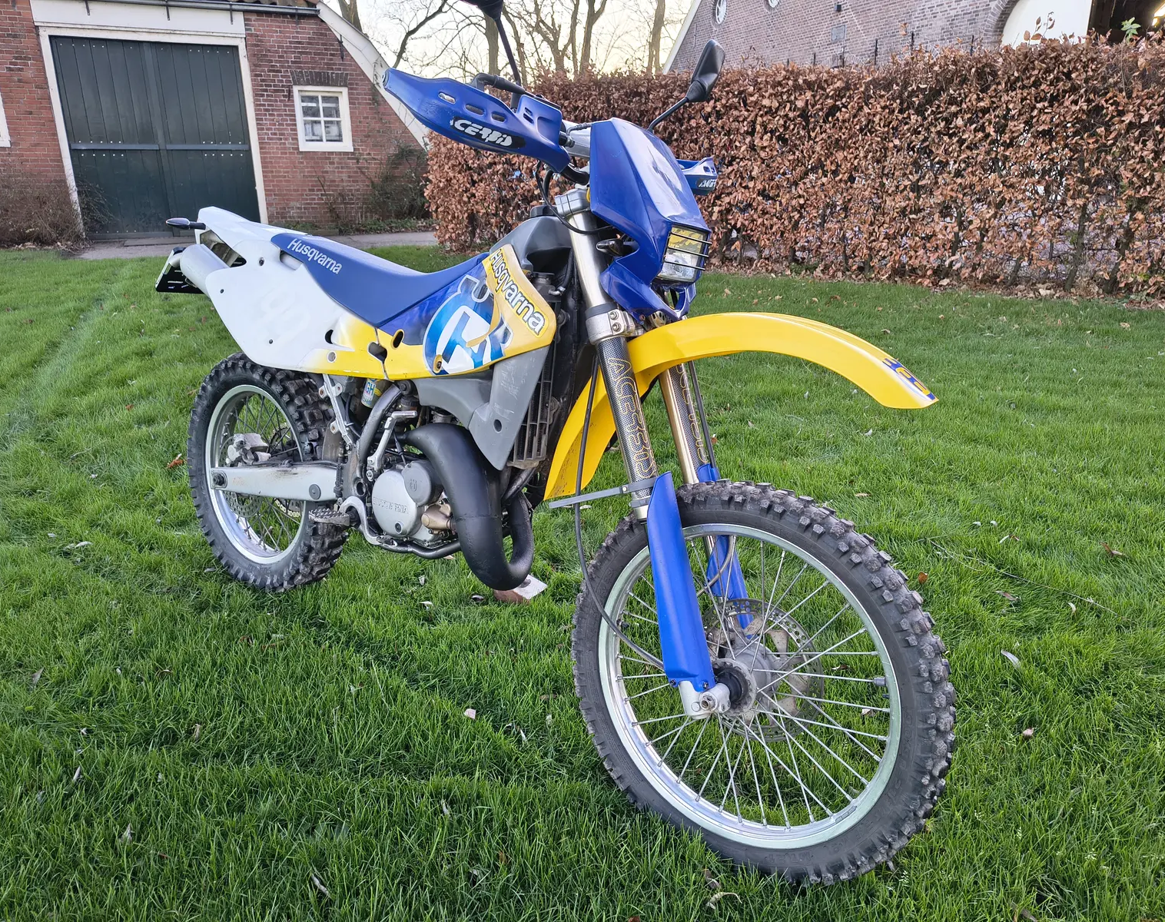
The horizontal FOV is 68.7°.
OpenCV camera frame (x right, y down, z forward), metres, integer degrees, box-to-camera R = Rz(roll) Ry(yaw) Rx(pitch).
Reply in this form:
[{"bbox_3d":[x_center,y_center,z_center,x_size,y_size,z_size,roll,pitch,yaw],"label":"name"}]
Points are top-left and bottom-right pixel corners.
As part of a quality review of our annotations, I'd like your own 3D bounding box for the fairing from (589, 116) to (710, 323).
[{"bbox_3d":[0.121,-0.402,1.437,0.190,0.325,0.230,17,19,36],"label":"fairing"}]

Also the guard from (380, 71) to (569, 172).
[{"bbox_3d":[-0.139,-0.508,1.251,0.300,0.120,0.110,7,13,-28],"label":"guard"}]

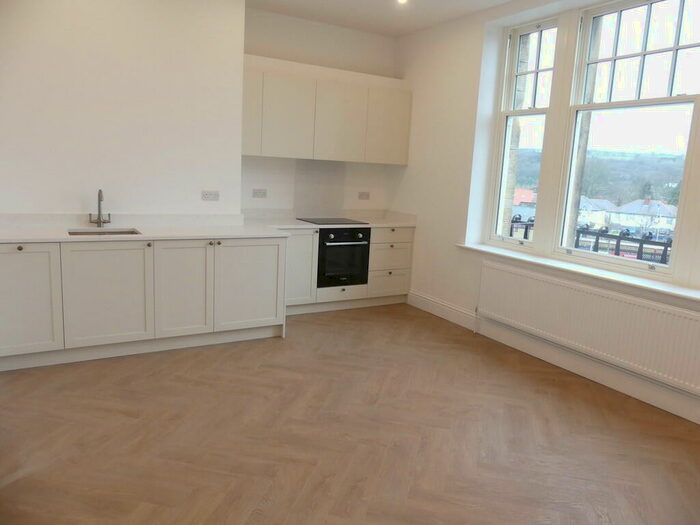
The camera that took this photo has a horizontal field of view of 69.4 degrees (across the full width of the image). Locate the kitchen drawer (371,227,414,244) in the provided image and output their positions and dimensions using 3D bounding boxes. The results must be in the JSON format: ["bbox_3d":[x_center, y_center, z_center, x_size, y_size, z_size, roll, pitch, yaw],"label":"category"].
[{"bbox_3d":[0.331,-0.325,5.498,0.515,0.156,0.500,-3,12,-30],"label":"kitchen drawer"}]

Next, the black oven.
[{"bbox_3d":[-0.175,-0.092,5.274,0.595,0.590,0.550,-3,12,-30],"label":"black oven"}]

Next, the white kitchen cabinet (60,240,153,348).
[{"bbox_3d":[-1.801,0.169,3.754,0.581,0.733,0.575,-3,12,-30],"label":"white kitchen cabinet"}]

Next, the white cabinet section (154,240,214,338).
[{"bbox_3d":[-1.396,0.153,4.095,0.443,0.745,0.570,-3,11,-30],"label":"white cabinet section"}]

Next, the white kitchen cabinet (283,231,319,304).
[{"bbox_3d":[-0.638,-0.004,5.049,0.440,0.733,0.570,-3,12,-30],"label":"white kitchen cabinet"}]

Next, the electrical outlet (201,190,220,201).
[{"bbox_3d":[-1.200,-0.572,4.343,0.148,0.081,0.015,-3,12,-30],"label":"electrical outlet"}]

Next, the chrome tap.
[{"bbox_3d":[-1.892,-0.400,3.836,0.160,0.295,0.200,-3,12,-30],"label":"chrome tap"}]

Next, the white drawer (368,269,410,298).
[{"bbox_3d":[0.303,0.177,5.589,0.515,0.285,0.500,-3,12,-30],"label":"white drawer"}]

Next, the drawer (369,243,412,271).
[{"bbox_3d":[0.319,-0.105,5.538,0.515,0.282,0.500,-3,12,-30],"label":"drawer"}]

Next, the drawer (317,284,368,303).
[{"bbox_3d":[-0.186,0.272,5.327,0.597,0.140,0.500,-3,12,-30],"label":"drawer"}]

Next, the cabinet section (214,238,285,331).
[{"bbox_3d":[-0.947,0.131,4.354,0.595,0.745,0.570,-3,11,-30],"label":"cabinet section"}]

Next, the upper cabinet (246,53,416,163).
[{"bbox_3d":[-0.255,-1.479,5.127,1.870,0.880,0.340,-3,12,-30],"label":"upper cabinet"}]

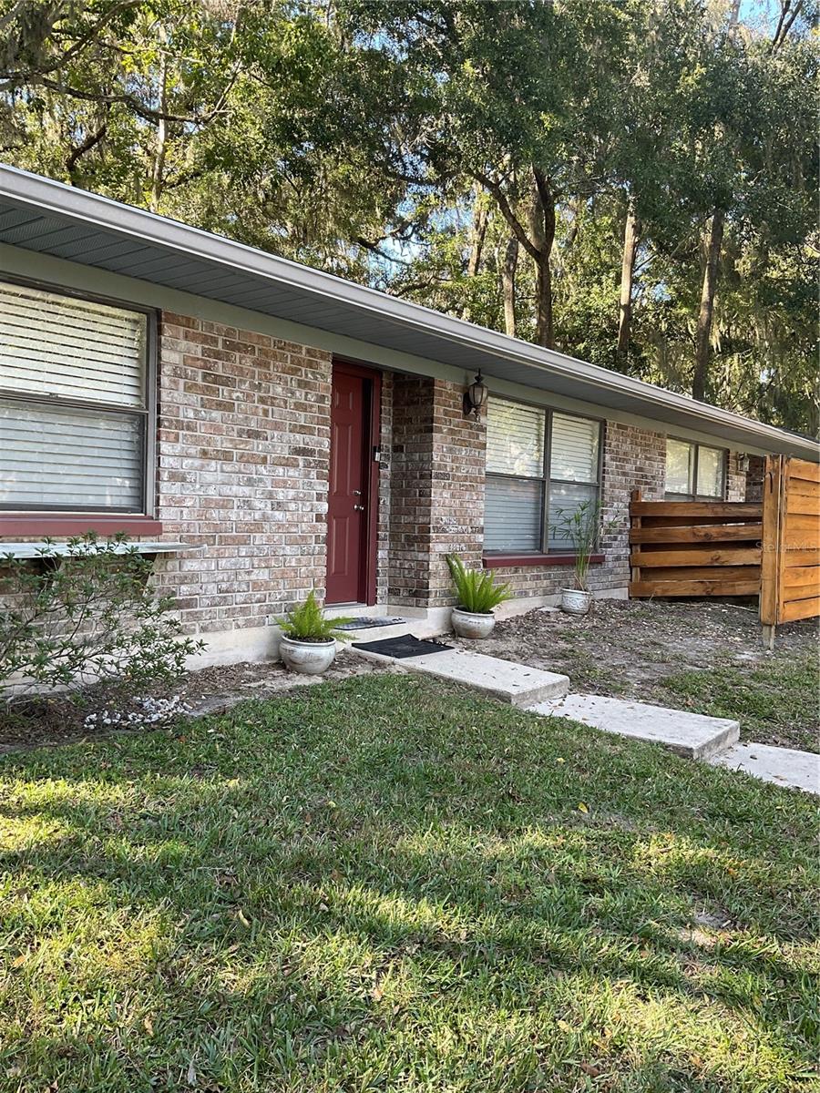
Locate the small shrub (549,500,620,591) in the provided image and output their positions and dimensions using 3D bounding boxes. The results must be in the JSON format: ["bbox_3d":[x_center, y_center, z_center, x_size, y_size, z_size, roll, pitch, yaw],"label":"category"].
[{"bbox_3d":[1.839,-0.009,9.652,0.640,0.932,0.680,3,2,37],"label":"small shrub"}]

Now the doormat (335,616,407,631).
[{"bbox_3d":[-0.441,0.649,7.729,0.450,0.020,0.765,3,2,37],"label":"doormat"}]

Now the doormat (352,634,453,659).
[{"bbox_3d":[-0.051,0.812,7.409,0.500,0.025,0.760,9,6,36],"label":"doormat"}]

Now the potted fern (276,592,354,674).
[{"bbox_3d":[-0.665,0.605,6.396,0.480,0.542,0.500,1,2,0],"label":"potted fern"}]

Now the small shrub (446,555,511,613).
[{"bbox_3d":[0.634,0.344,8.329,0.520,0.515,0.560,1,2,0],"label":"small shrub"}]

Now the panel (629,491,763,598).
[{"bbox_3d":[3.568,0.033,11.213,1.720,1.320,0.120,2,2,29],"label":"panel"}]

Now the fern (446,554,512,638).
[{"bbox_3d":[0.634,0.456,8.333,0.500,0.739,0.530,1,2,0],"label":"fern"}]

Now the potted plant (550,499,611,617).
[{"bbox_3d":[1.801,0.120,9.656,0.600,1.190,0.620,1,2,0],"label":"potted plant"}]

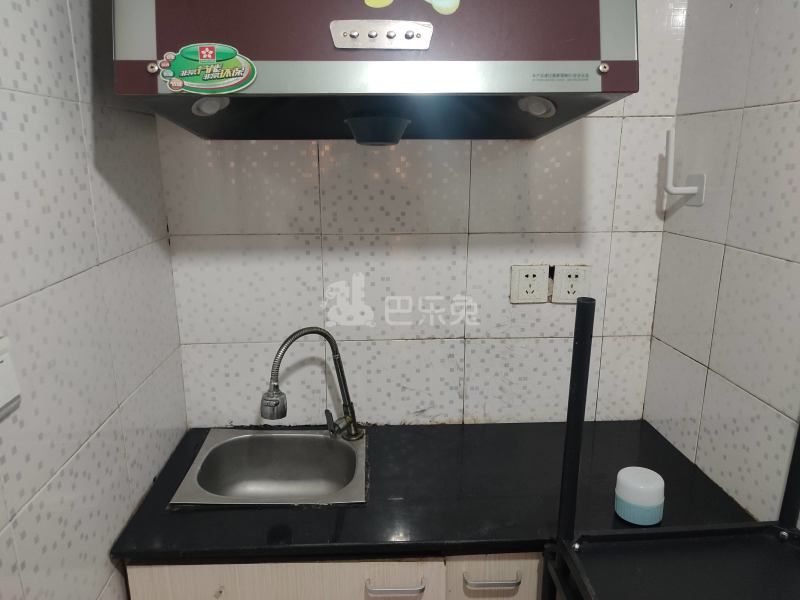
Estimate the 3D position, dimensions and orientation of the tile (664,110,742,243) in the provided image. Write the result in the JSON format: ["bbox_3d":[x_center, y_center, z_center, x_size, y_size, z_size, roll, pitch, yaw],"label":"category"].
[{"bbox_3d":[0.616,-0.252,1.181,0.010,0.250,0.220,-1,14,-5],"label":"tile"}]

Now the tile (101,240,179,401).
[{"bbox_3d":[-0.502,0.022,1.135,0.010,0.250,0.347,-1,14,-4],"label":"tile"}]

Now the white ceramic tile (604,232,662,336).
[{"bbox_3d":[0.543,-0.036,1.351,0.118,0.250,0.010,-1,14,-2],"label":"white ceramic tile"}]

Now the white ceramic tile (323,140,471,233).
[{"bbox_3d":[-0.011,-0.272,1.273,0.330,0.252,0.010,-1,14,-2],"label":"white ceramic tile"}]

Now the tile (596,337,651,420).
[{"bbox_3d":[0.544,0.190,1.407,0.118,0.216,0.010,-1,14,-2],"label":"tile"}]

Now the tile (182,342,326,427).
[{"bbox_3d":[-0.343,0.206,1.382,0.338,0.221,0.010,-1,14,-2],"label":"tile"}]

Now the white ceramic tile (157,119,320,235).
[{"bbox_3d":[-0.343,-0.266,1.254,0.334,0.250,0.010,-1,14,-2],"label":"white ceramic tile"}]

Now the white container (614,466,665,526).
[{"bbox_3d":[0.437,0.355,1.051,0.084,0.073,0.084,-1,14,-2],"label":"white container"}]

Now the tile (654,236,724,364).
[{"bbox_3d":[0.622,-0.009,1.252,0.010,0.252,0.214,-2,14,-6],"label":"tile"}]

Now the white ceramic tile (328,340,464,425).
[{"bbox_3d":[-0.009,0.201,1.394,0.330,0.221,0.010,-1,14,-2],"label":"white ceramic tile"}]

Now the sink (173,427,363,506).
[{"bbox_3d":[-0.260,0.412,1.256,0.375,0.140,0.313,-1,14,-2],"label":"sink"}]

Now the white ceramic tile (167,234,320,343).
[{"bbox_3d":[-0.343,-0.023,1.323,0.338,0.252,0.010,-1,14,-2],"label":"white ceramic tile"}]

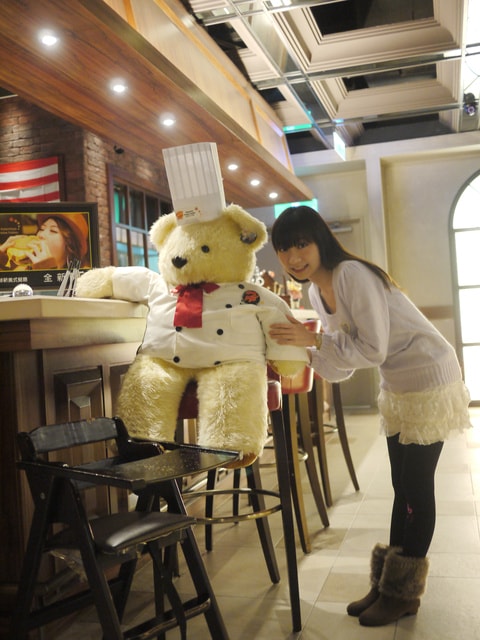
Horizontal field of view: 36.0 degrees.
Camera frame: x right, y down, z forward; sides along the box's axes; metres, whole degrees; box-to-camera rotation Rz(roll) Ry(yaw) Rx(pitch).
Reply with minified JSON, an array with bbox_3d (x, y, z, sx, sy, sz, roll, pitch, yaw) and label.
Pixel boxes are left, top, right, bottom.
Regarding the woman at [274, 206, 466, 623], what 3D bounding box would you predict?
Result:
[{"bbox_3d":[0.435,0.300,2.460,0.640,1.370,0.450,-3,-1,-23],"label":"woman"}]

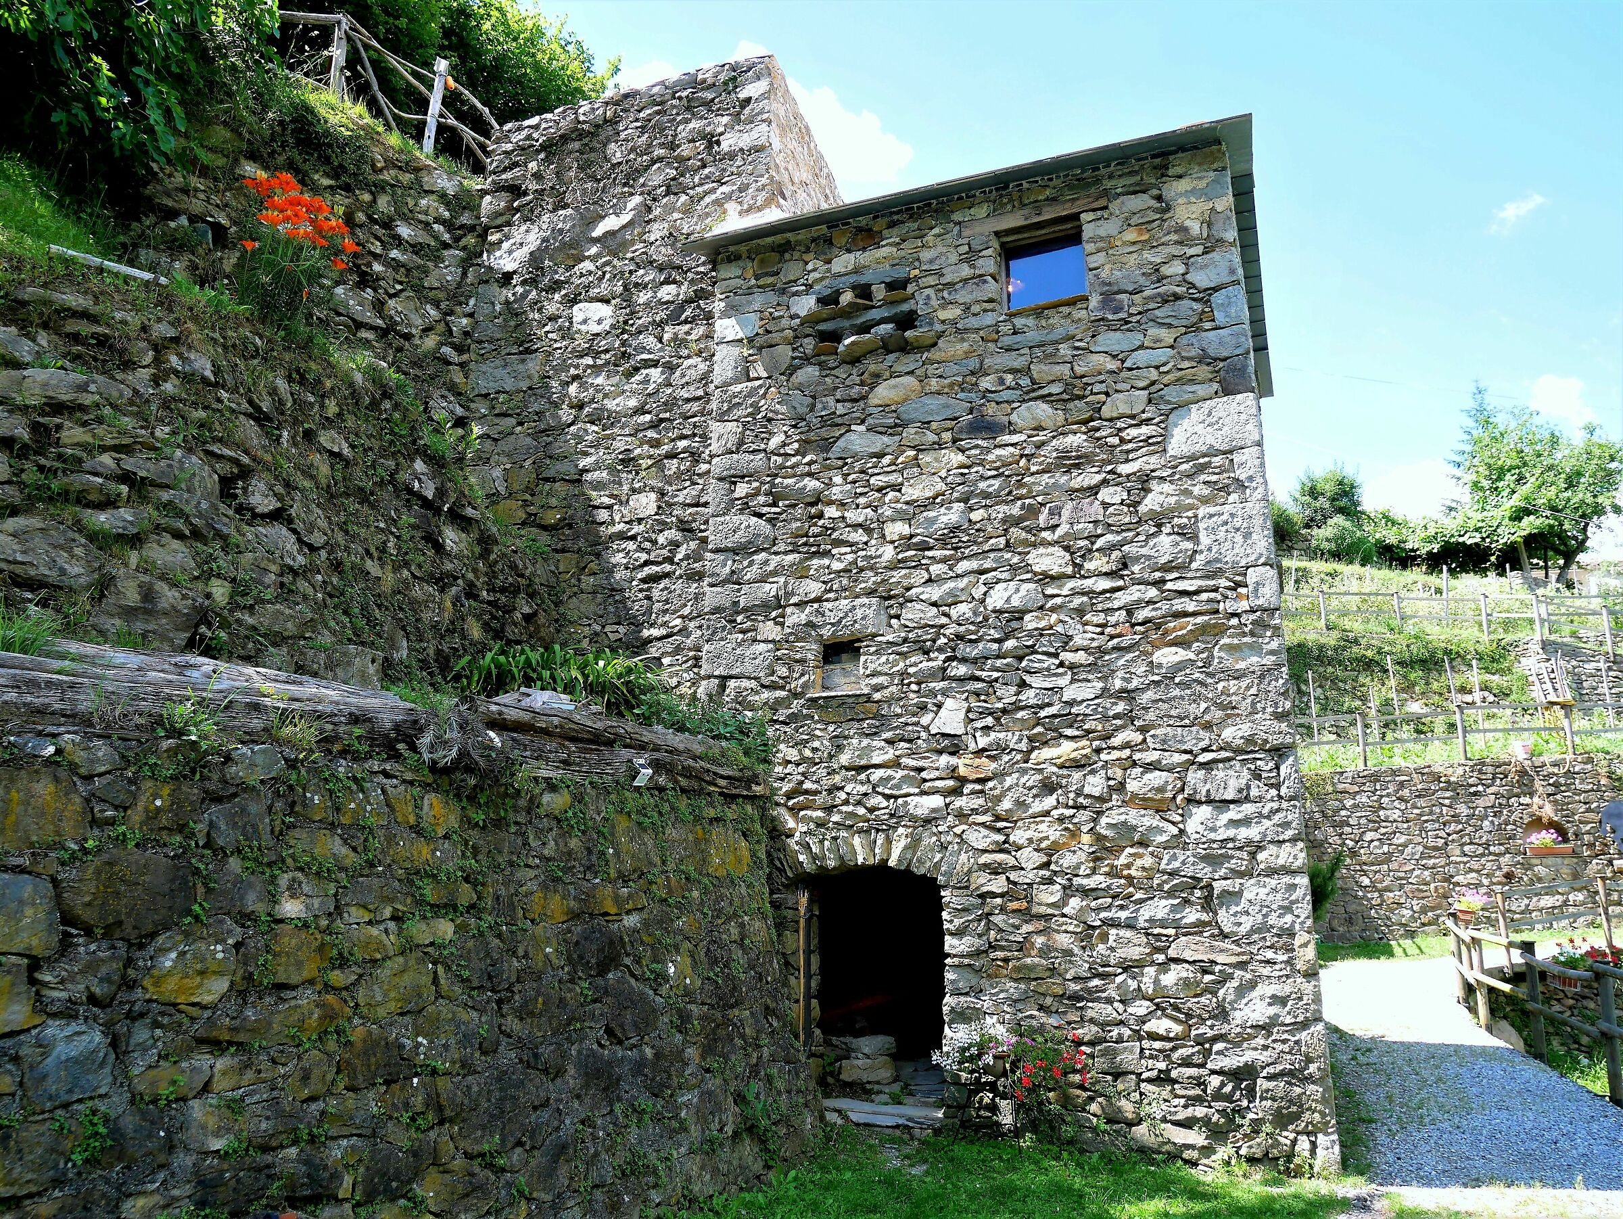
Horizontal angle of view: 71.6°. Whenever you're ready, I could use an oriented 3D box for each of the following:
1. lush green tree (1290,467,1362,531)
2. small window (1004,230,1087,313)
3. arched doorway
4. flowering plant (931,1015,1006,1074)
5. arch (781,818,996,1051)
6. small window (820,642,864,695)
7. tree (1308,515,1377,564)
[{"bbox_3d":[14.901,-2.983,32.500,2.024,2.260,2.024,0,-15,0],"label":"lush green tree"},{"bbox_3d":[2.169,-3.053,10.335,0.742,0.760,0.200,-7,-17,23],"label":"small window"},{"bbox_3d":[0.577,3.008,9.492,1.251,1.638,0.420,-7,-17,23],"label":"arched doorway"},{"bbox_3d":[1.254,3.284,8.561,0.573,0.407,0.450,-7,-17,23],"label":"flowering plant"},{"bbox_3d":[0.650,2.802,9.528,1.948,1.886,0.500,-7,-17,23],"label":"arch"},{"bbox_3d":[0.309,0.545,10.179,0.428,0.475,0.250,-7,-17,23],"label":"small window"},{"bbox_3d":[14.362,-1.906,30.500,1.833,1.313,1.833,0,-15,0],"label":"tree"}]

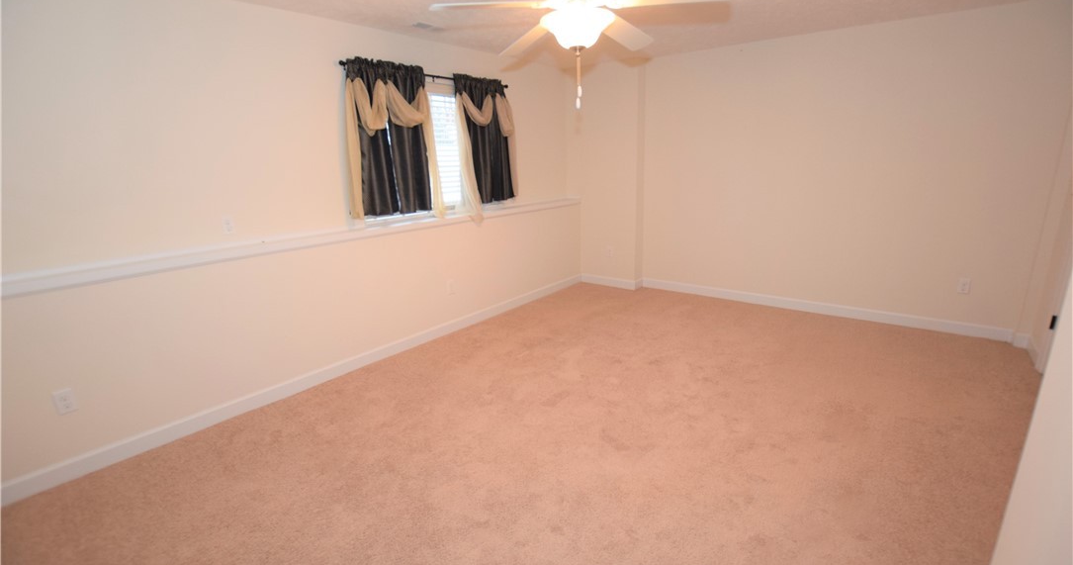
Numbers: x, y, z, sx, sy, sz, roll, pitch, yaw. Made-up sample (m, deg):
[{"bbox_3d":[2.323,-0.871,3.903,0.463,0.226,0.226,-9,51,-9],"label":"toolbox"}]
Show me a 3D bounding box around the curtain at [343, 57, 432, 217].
[{"bbox_3d":[-1.037,-1.041,3.299,0.110,1.060,0.670,10,20,40],"label":"curtain"}]

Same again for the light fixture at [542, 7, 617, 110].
[{"bbox_3d":[0.196,-1.048,2.125,0.345,0.415,0.345,-2,15,1],"label":"light fixture"}]

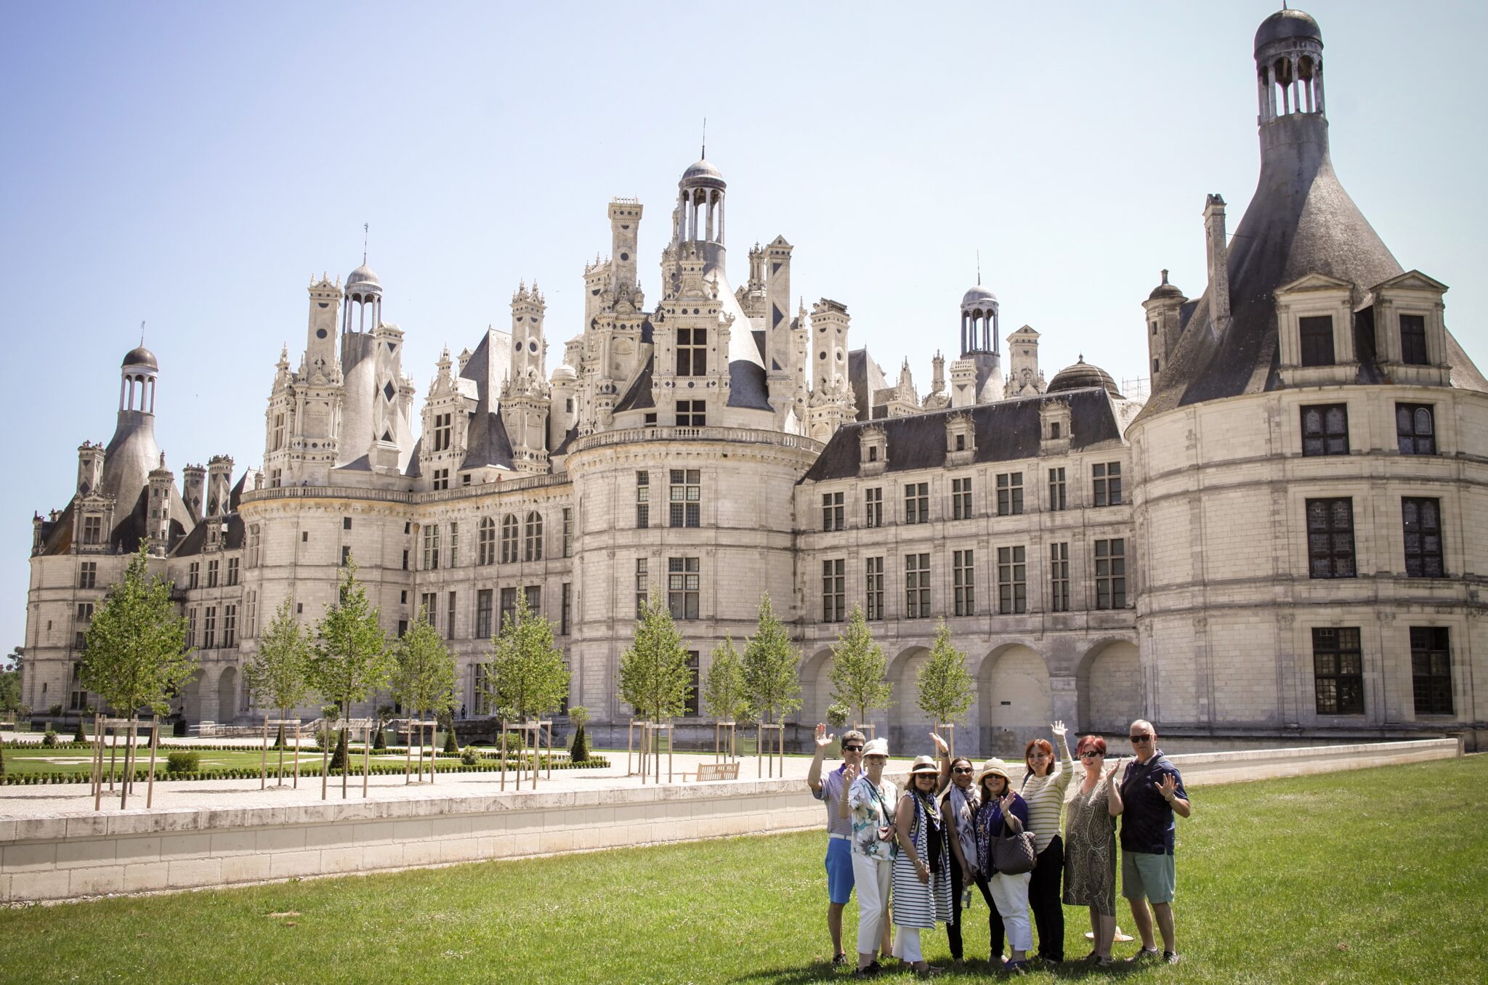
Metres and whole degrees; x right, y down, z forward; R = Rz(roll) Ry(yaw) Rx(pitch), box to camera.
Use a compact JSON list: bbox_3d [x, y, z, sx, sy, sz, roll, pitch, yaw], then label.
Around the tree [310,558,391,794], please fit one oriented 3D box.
[{"bbox_3d":[-10.403,4.933,37.038,2.200,6.420,2.200,3,-10,-15],"label":"tree"}]

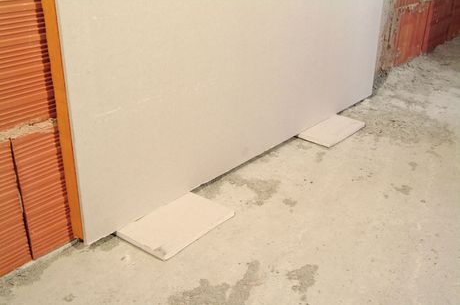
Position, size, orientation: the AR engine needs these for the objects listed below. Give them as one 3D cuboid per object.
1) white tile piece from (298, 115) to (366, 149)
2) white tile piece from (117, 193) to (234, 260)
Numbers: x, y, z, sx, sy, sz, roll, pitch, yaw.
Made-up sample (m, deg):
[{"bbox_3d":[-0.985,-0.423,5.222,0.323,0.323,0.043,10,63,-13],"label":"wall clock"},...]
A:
[{"bbox_3d":[0.298,-0.066,1.518,0.116,0.011,0.224,20,31,34],"label":"white tile piece"},{"bbox_3d":[-0.113,0.146,1.062,0.146,0.011,0.208,21,32,35],"label":"white tile piece"}]

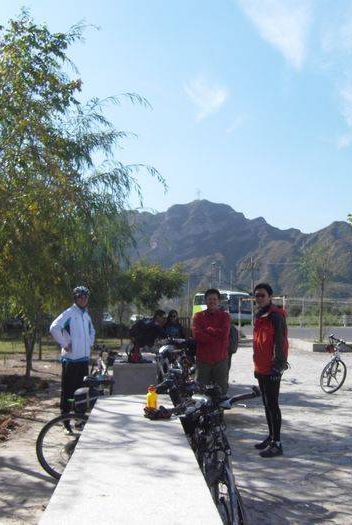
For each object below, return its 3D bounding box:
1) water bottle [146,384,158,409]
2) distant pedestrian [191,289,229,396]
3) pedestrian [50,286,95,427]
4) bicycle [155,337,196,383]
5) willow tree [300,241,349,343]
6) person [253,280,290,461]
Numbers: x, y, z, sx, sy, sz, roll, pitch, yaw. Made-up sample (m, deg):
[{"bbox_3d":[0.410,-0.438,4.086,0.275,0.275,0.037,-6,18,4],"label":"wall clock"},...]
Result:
[{"bbox_3d":[-0.166,0.944,3.992,0.075,0.175,0.075,0,-5,0],"label":"water bottle"},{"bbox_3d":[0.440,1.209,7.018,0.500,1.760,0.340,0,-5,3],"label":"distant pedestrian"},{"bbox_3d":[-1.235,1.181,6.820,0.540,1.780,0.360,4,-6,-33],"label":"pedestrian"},{"bbox_3d":[0.007,1.679,8.280,0.600,1.060,1.650,0,-5,3],"label":"bicycle"},{"bbox_3d":[6.032,1.184,22.998,1.850,4.189,1.800,0,-5,0],"label":"willow tree"},{"bbox_3d":[1.000,1.113,5.992,0.340,1.760,0.470,4,-7,-37],"label":"person"}]

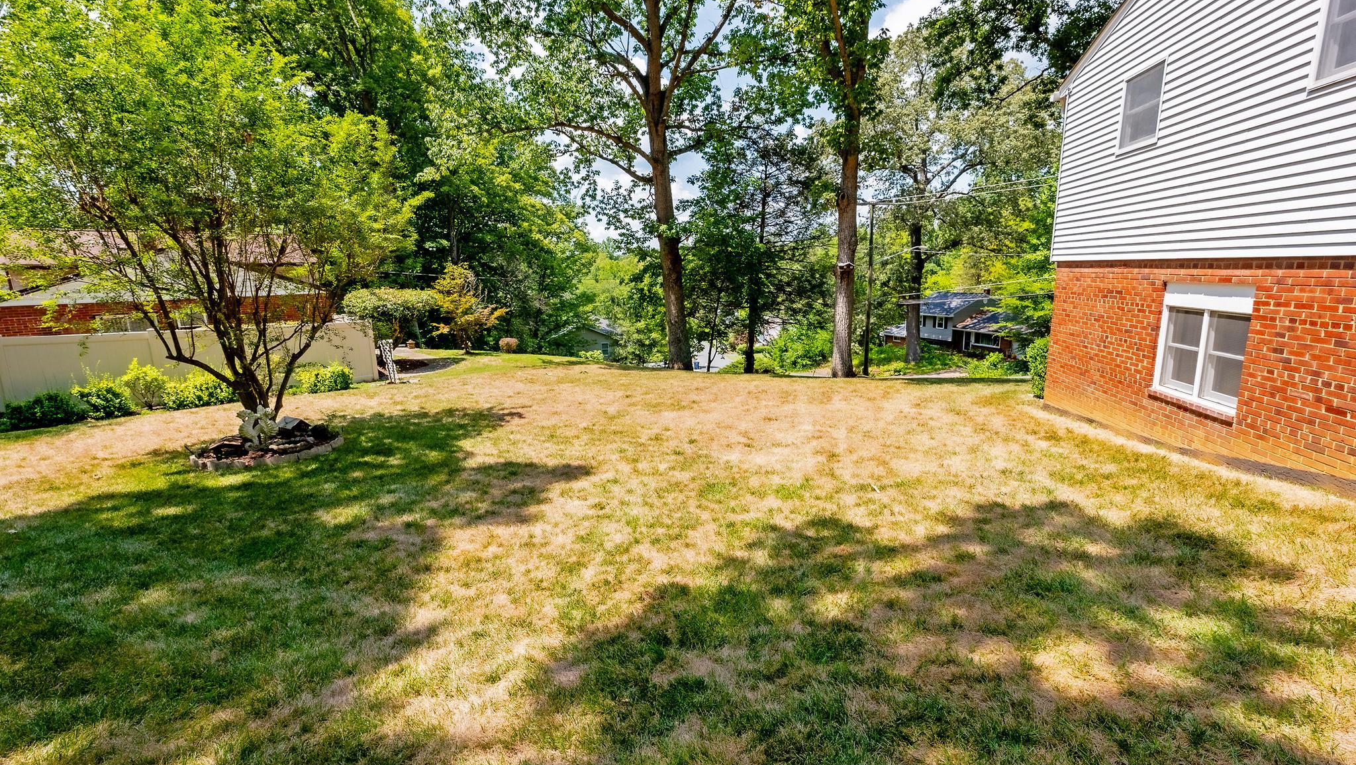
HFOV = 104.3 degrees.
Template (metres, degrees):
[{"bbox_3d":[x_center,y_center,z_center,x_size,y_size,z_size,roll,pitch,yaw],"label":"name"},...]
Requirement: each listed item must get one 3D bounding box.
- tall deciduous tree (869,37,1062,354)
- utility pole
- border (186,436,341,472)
[{"bbox_3d":[16.788,-11.099,32.418,13.000,19.800,12.500,-1,12,14],"label":"tall deciduous tree"},{"bbox_3d":[6.464,-3.075,17.958,0.190,5.794,0.190,-1,12,14],"label":"utility pole"},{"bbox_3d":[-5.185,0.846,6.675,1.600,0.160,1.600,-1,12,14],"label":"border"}]

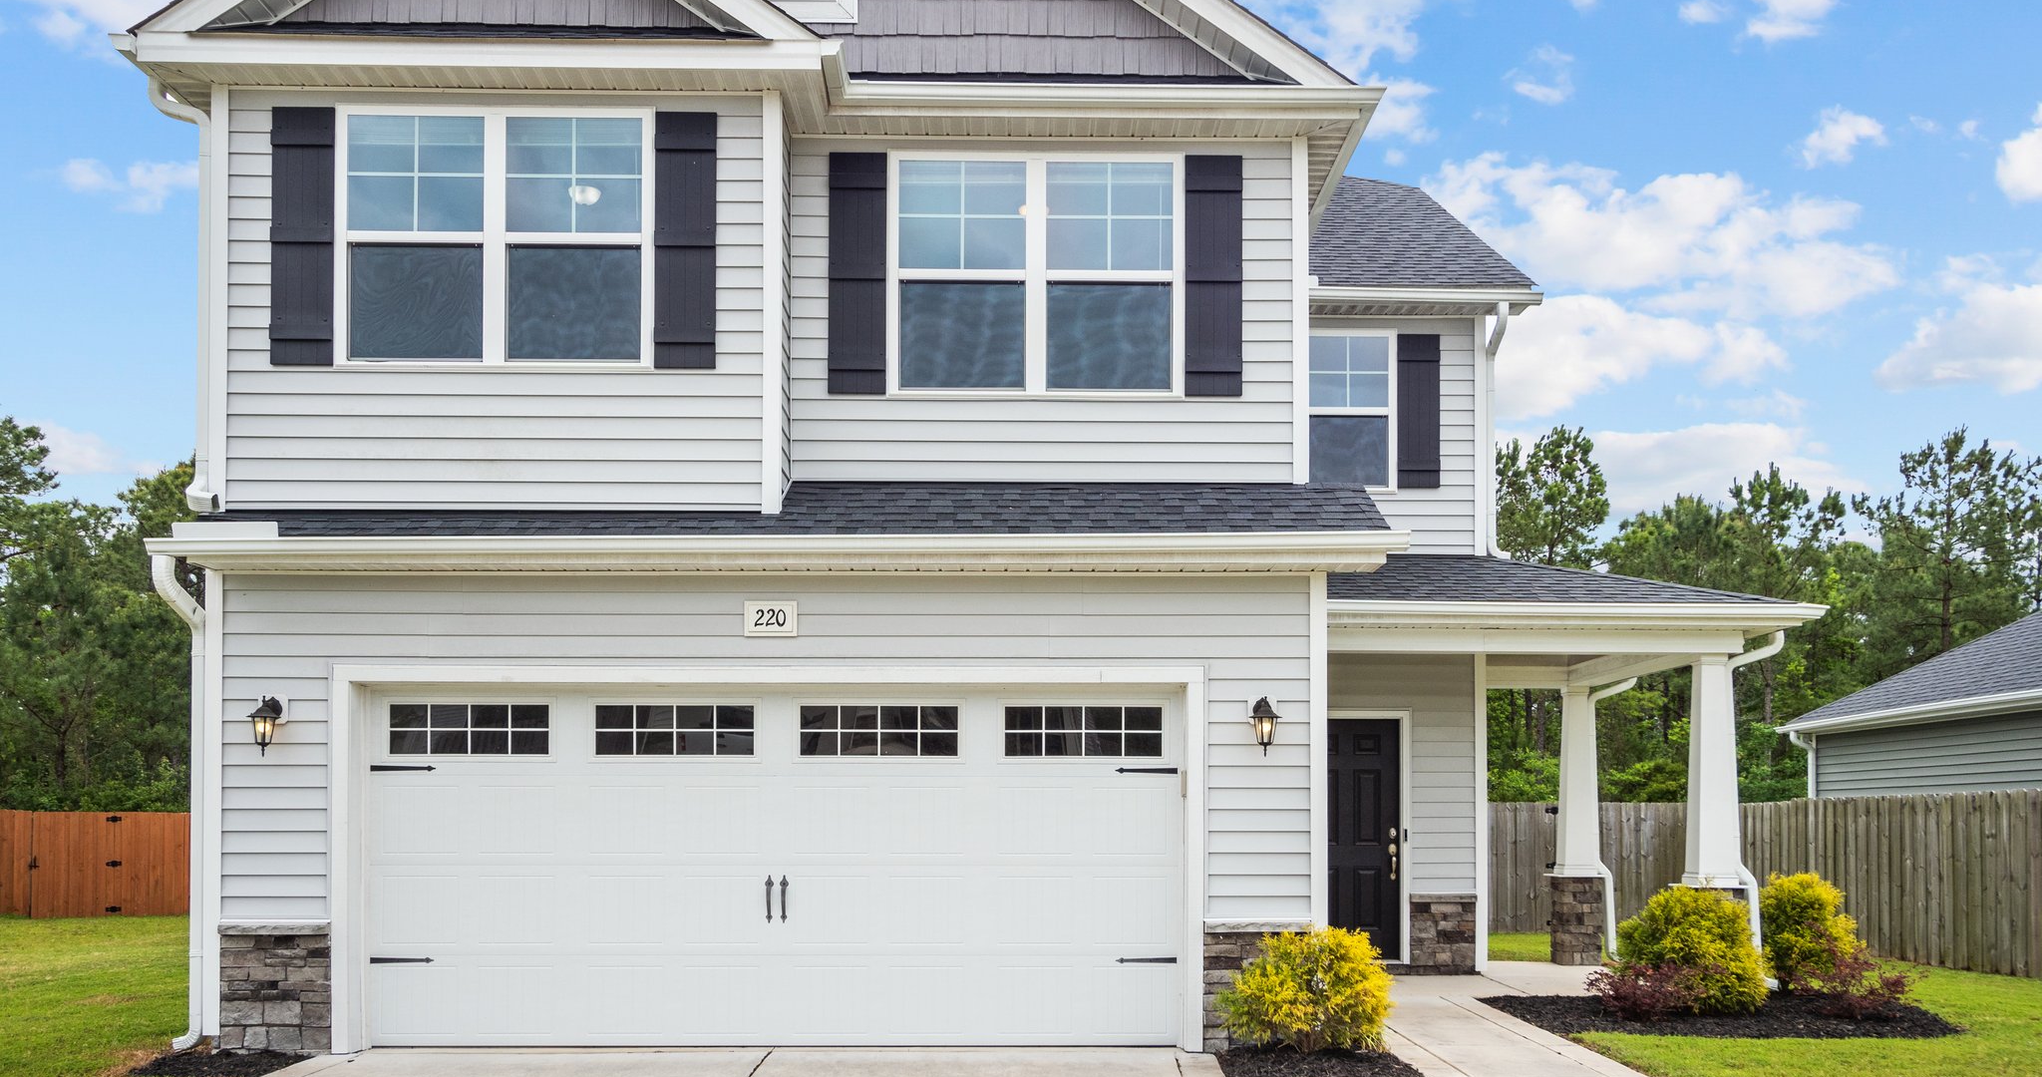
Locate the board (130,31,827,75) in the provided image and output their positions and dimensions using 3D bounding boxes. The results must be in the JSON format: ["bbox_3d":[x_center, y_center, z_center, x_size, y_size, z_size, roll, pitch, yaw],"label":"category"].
[{"bbox_3d":[-3.073,-2.774,9.400,3.900,0.190,0.060,0,-3,-1],"label":"board"}]

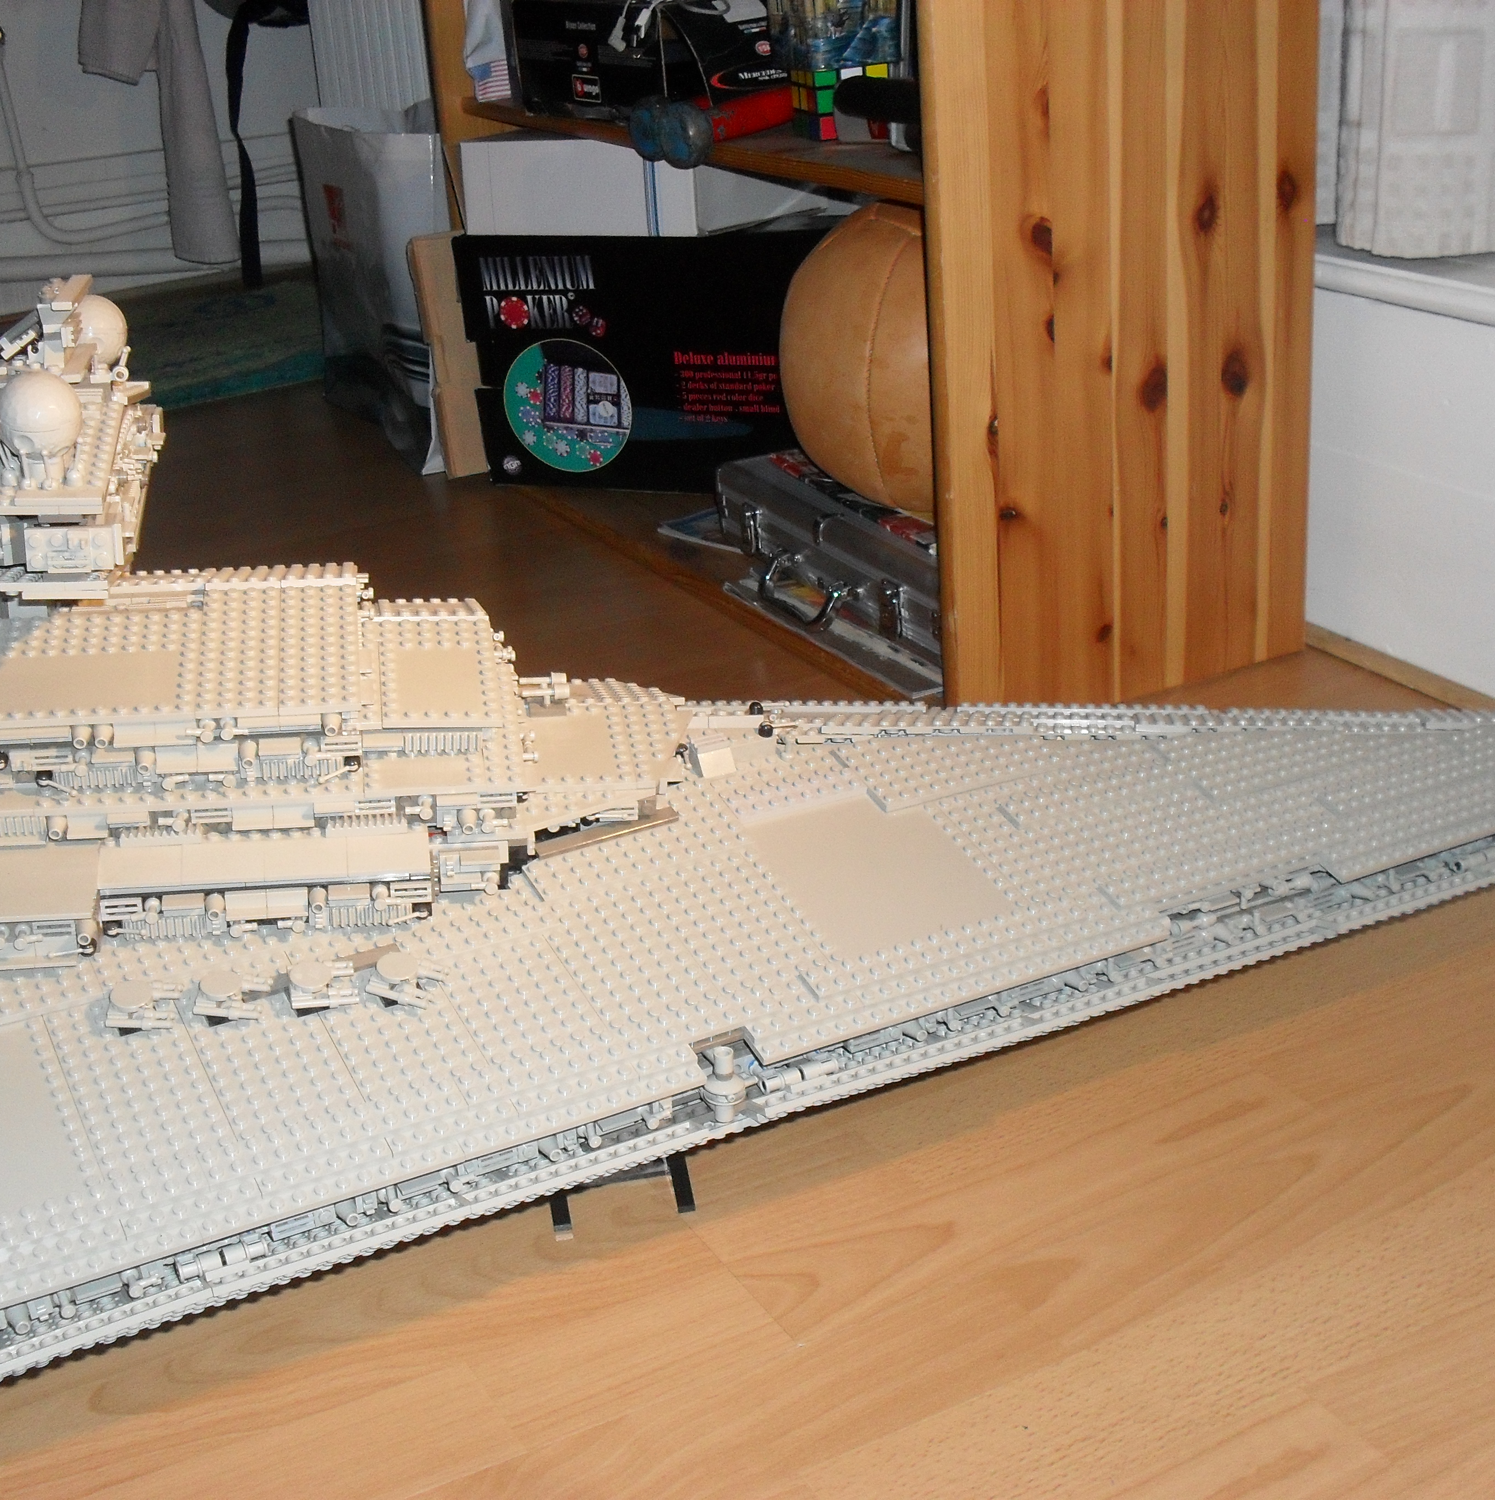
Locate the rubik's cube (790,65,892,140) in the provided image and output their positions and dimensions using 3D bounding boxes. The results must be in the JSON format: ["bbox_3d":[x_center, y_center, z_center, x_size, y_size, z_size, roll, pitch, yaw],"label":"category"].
[{"bbox_3d":[0.070,-0.484,1.499,0.057,0.057,0.057,-10,25,-14],"label":"rubik's cube"}]

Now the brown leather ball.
[{"bbox_3d":[0.147,-0.316,1.634,0.243,0.243,0.243,-4,24,2],"label":"brown leather ball"}]

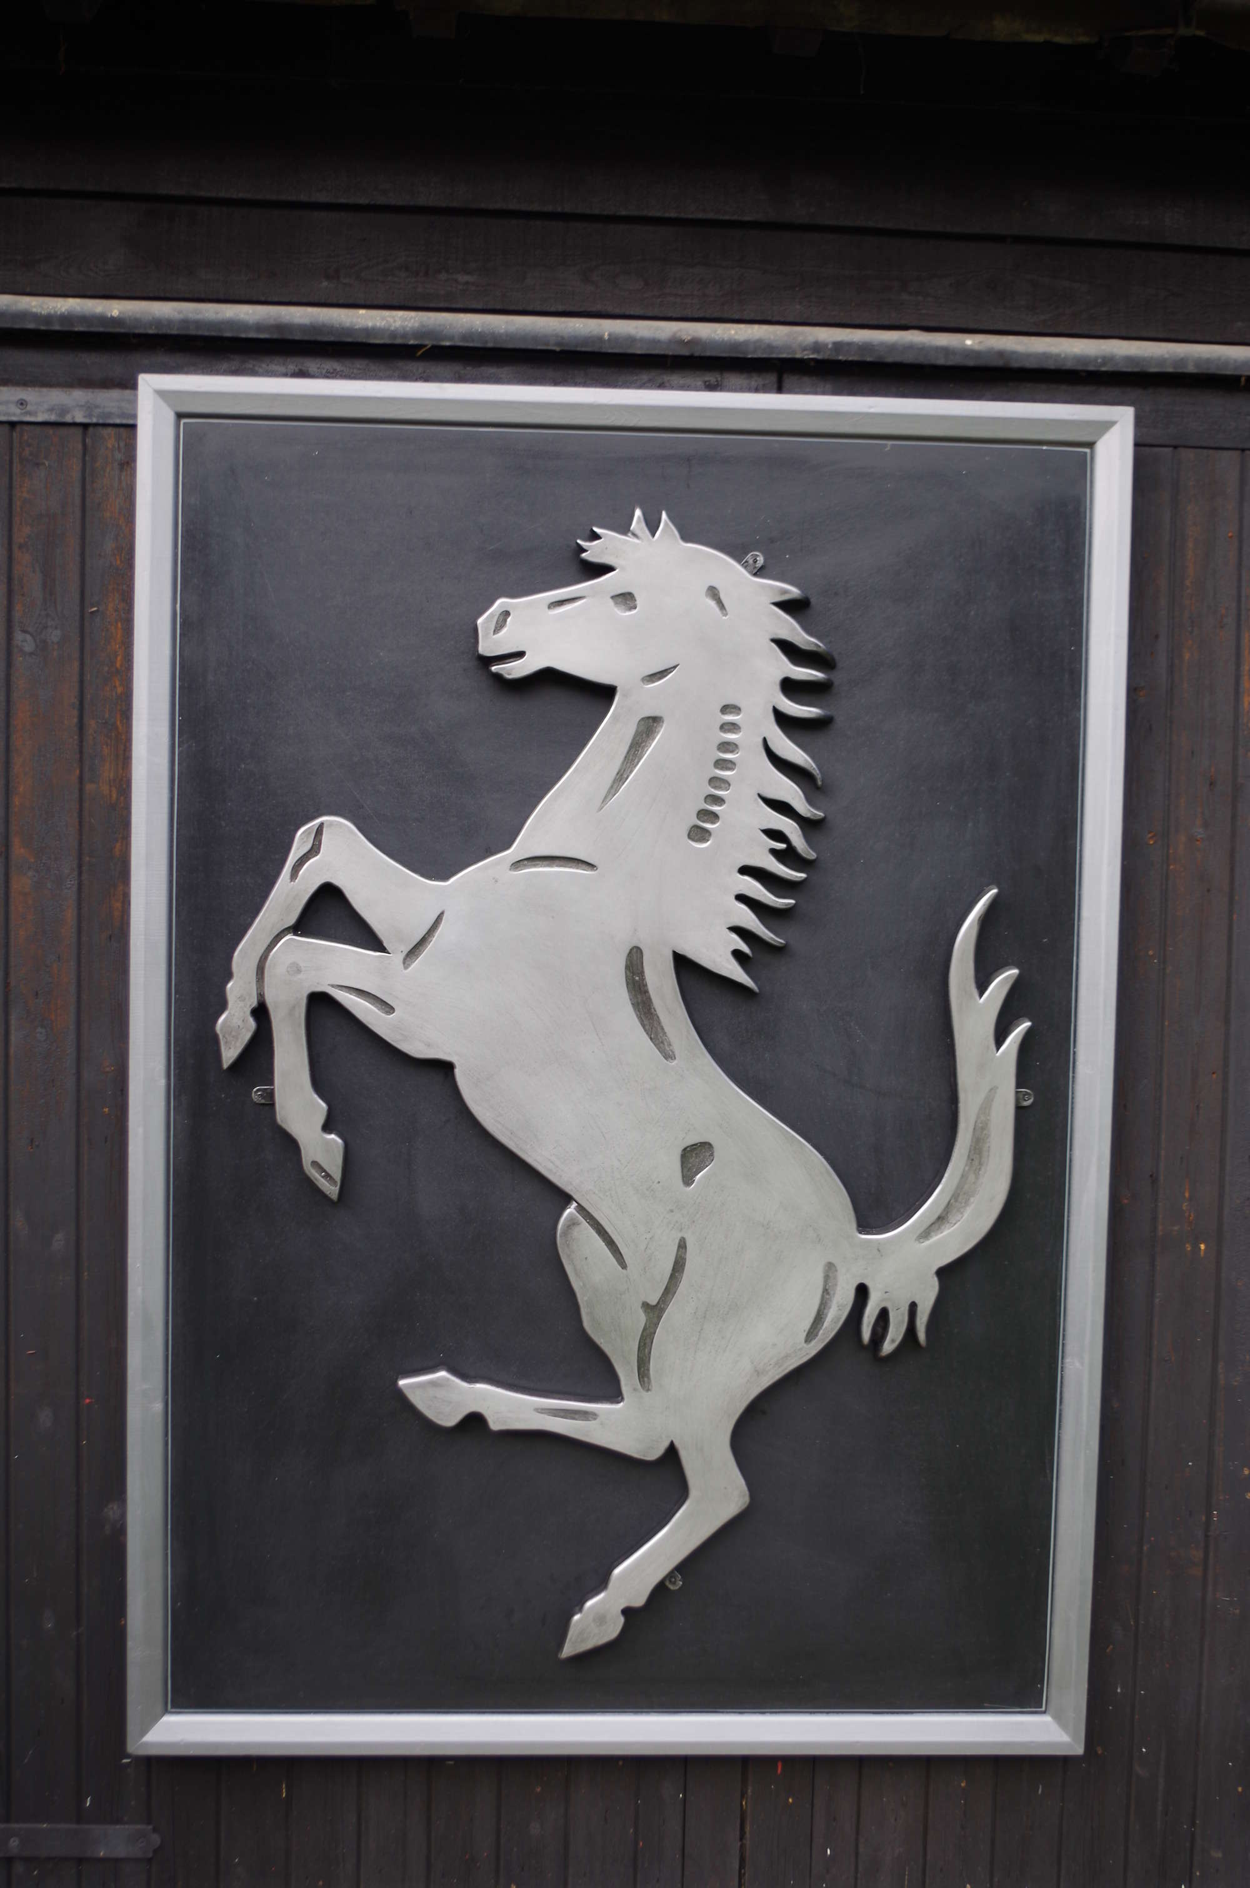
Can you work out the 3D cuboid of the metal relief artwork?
[{"bbox_3d":[0.003,0.197,2.493,1.068,1.522,0.030,1,3,-3],"label":"metal relief artwork"}]

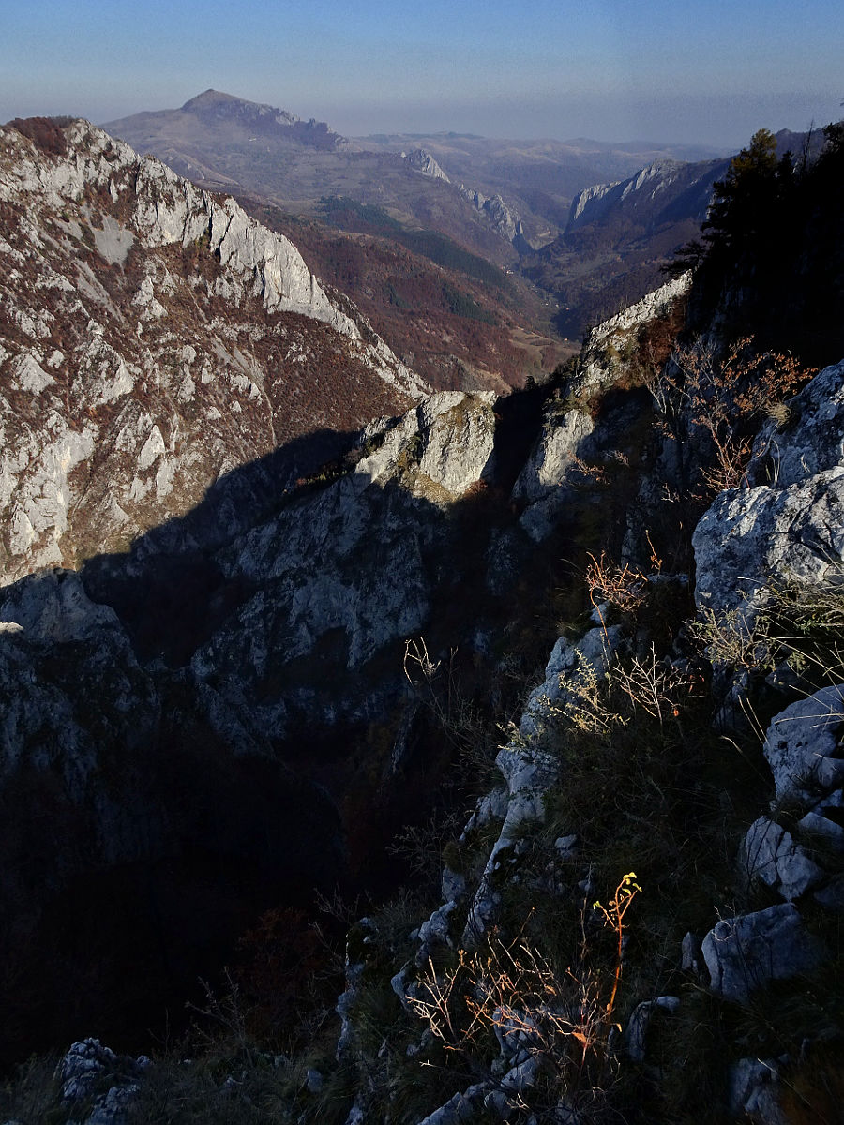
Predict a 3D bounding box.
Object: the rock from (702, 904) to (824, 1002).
[{"bbox_3d":[1.016,1.170,2.350,0.330,0.220,0.220,-7,30,-13],"label":"rock"}]

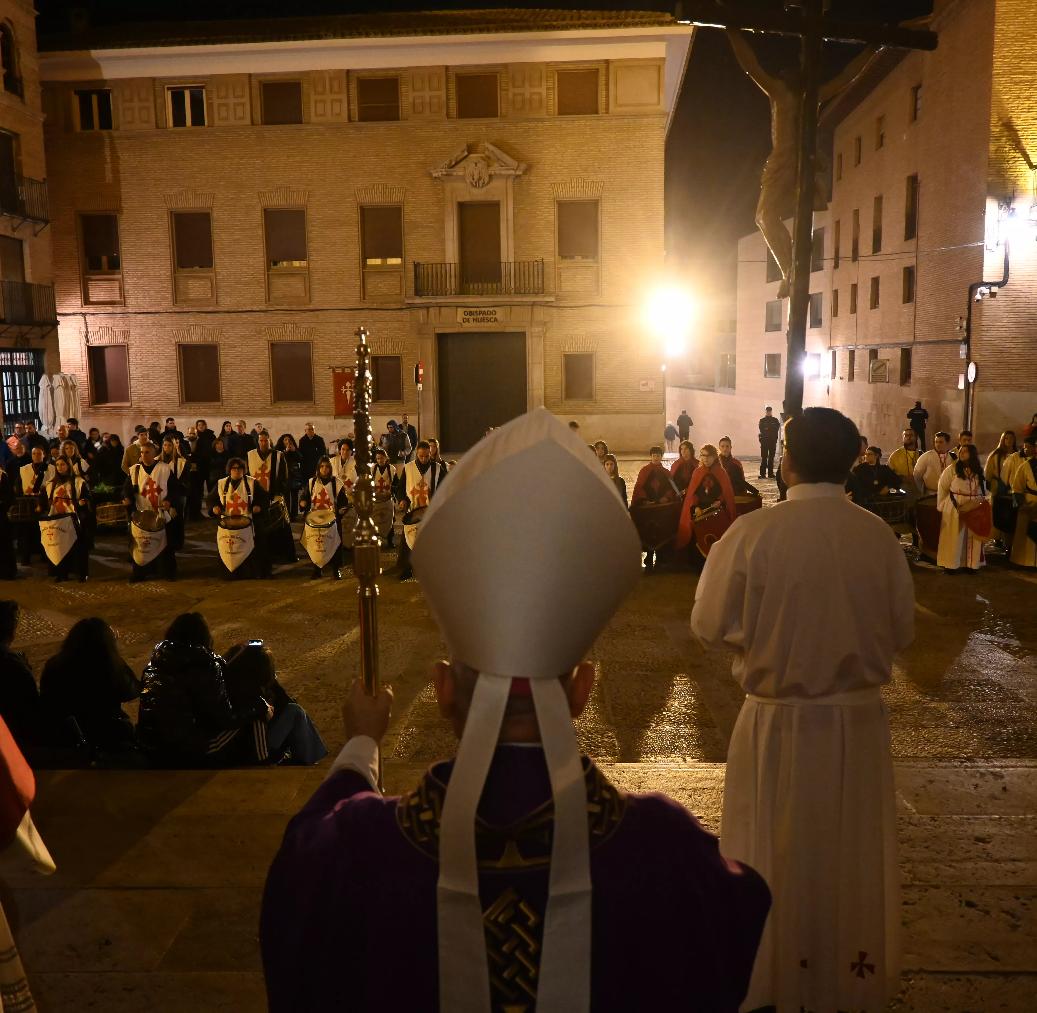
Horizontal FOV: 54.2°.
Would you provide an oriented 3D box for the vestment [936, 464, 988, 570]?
[{"bbox_3d":[5.810,0.116,13.256,0.600,1.410,0.450,-2,8,-10],"label":"vestment"}]

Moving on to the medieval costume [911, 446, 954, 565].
[{"bbox_3d":[5.763,-0.044,13.950,0.600,1.550,0.450,0,8,5],"label":"medieval costume"}]

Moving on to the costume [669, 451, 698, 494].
[{"bbox_3d":[2.414,-0.008,14.607,0.620,1.400,0.450,0,8,8],"label":"costume"}]

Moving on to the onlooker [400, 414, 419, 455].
[{"bbox_3d":[-2.725,-1.404,25.000,0.480,1.770,0.320,-2,8,-5],"label":"onlooker"}]

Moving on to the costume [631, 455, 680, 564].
[{"bbox_3d":[1.856,0.099,13.653,0.660,1.460,0.480,0,8,3],"label":"costume"}]

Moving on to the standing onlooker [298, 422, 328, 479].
[{"bbox_3d":[-3.889,-0.697,19.184,0.570,1.740,0.400,-1,8,-2],"label":"standing onlooker"}]

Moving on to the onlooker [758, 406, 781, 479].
[{"bbox_3d":[6.167,-1.638,24.882,0.560,1.770,0.380,0,8,8],"label":"onlooker"}]

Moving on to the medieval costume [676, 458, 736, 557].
[{"bbox_3d":[2.463,0.132,13.302,0.780,1.470,0.500,0,8,6],"label":"medieval costume"}]

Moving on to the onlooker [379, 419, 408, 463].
[{"bbox_3d":[-2.447,-0.827,19.984,0.560,1.740,0.420,0,8,10],"label":"onlooker"}]

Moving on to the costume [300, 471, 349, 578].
[{"bbox_3d":[-2.523,0.230,13.250,0.640,1.420,0.500,-1,8,-3],"label":"costume"}]

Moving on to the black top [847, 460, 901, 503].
[{"bbox_3d":[5.089,-0.332,14.500,0.760,0.660,0.380,1,8,11],"label":"black top"}]

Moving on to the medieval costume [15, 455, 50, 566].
[{"bbox_3d":[-6.989,0.057,14.600,0.550,1.560,0.450,-3,8,-12],"label":"medieval costume"}]

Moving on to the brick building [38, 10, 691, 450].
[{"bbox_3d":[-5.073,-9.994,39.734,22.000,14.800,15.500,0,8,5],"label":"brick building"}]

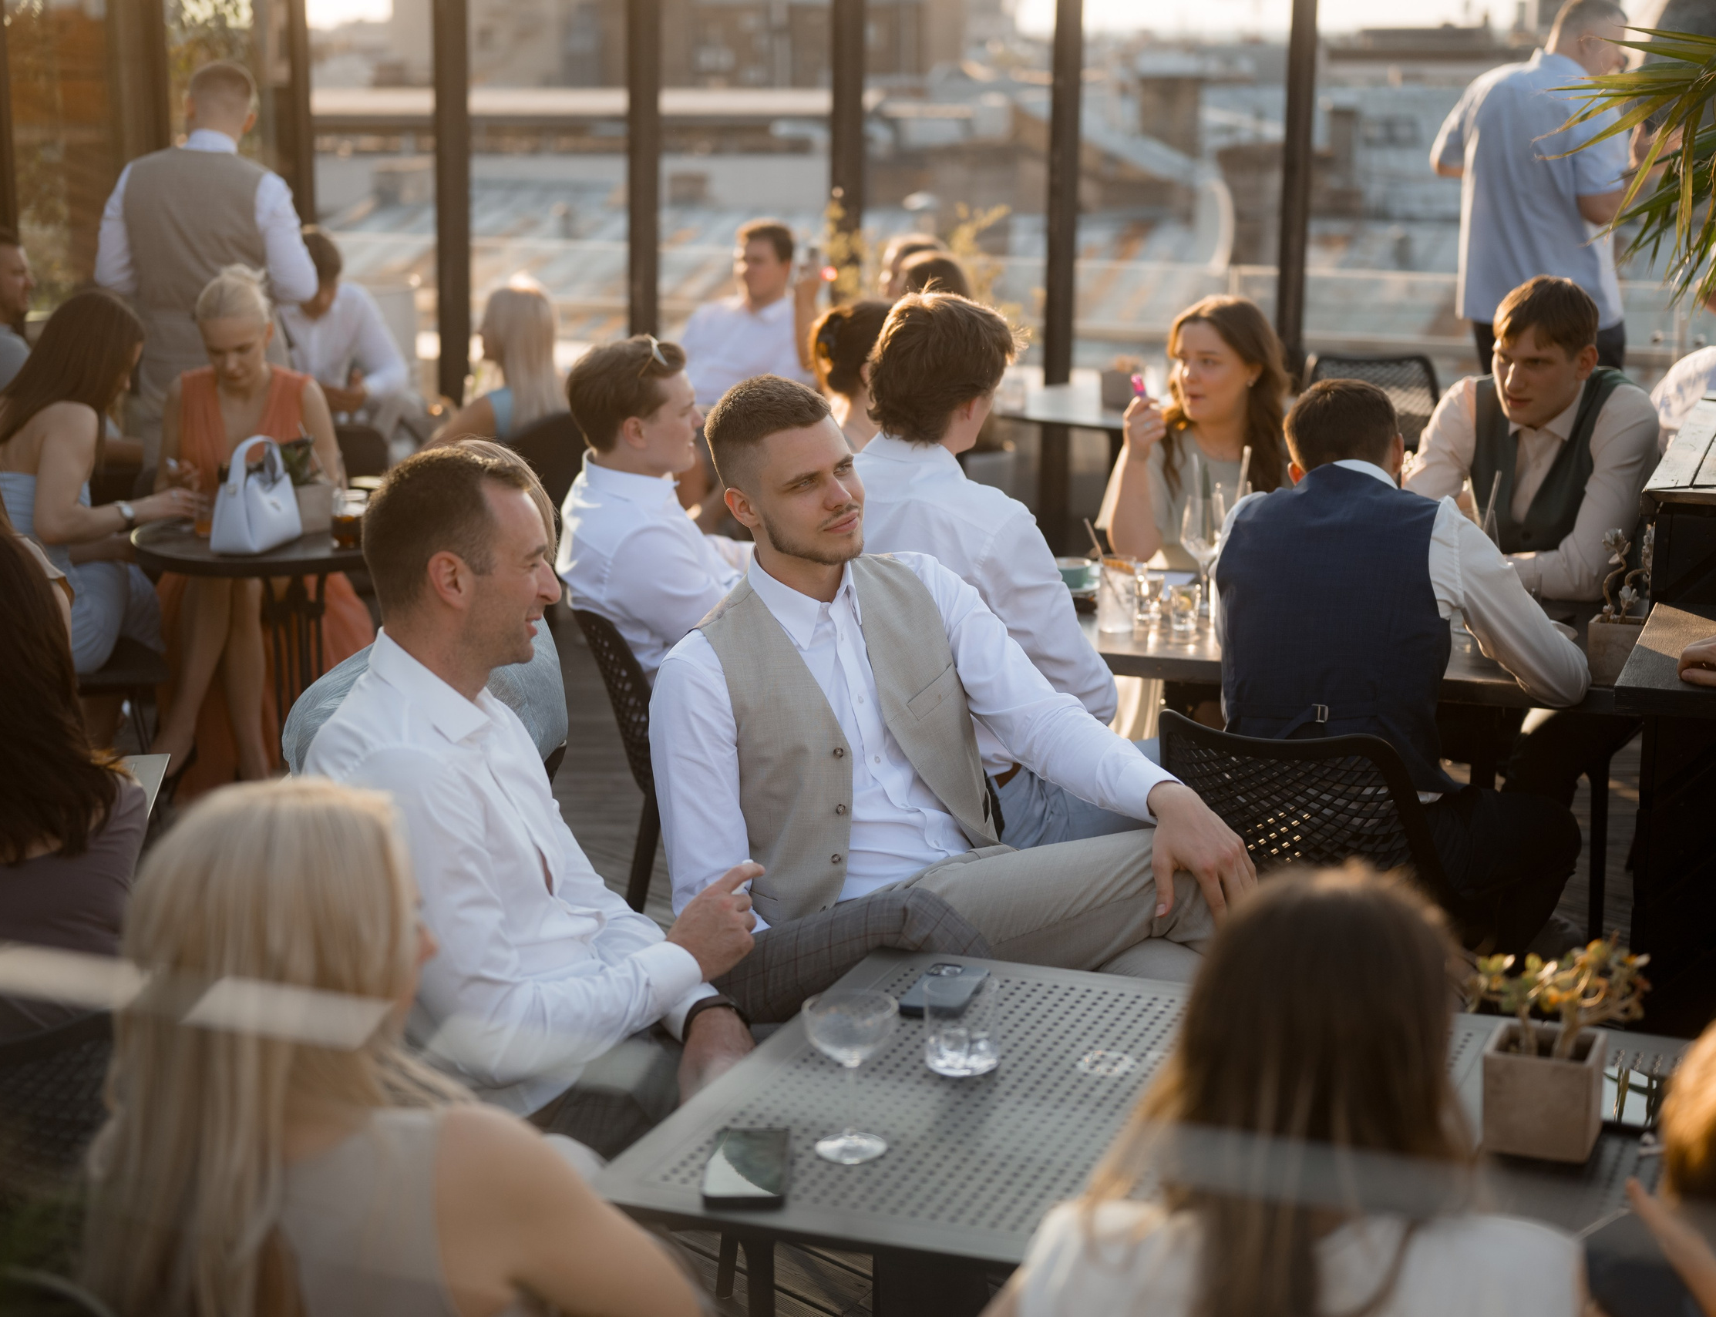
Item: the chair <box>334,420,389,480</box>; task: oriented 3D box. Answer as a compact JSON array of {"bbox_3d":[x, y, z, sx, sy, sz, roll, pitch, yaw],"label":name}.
[{"bbox_3d":[-1.560,-0.269,7.750,0.500,0.820,0.540,-1,12,0],"label":"chair"}]

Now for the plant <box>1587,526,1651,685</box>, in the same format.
[{"bbox_3d":[1.226,-0.086,4.364,0.115,0.245,0.105,4,13,22],"label":"plant"}]

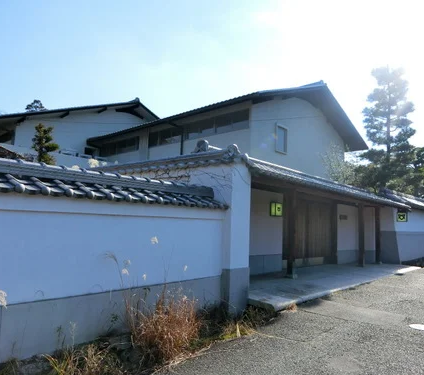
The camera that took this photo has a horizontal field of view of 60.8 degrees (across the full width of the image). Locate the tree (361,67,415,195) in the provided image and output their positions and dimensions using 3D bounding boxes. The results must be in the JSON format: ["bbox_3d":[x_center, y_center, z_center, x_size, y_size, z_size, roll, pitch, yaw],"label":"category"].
[{"bbox_3d":[9.685,-1.358,19.889,2.900,10.200,2.900,-4,-8,40],"label":"tree"}]

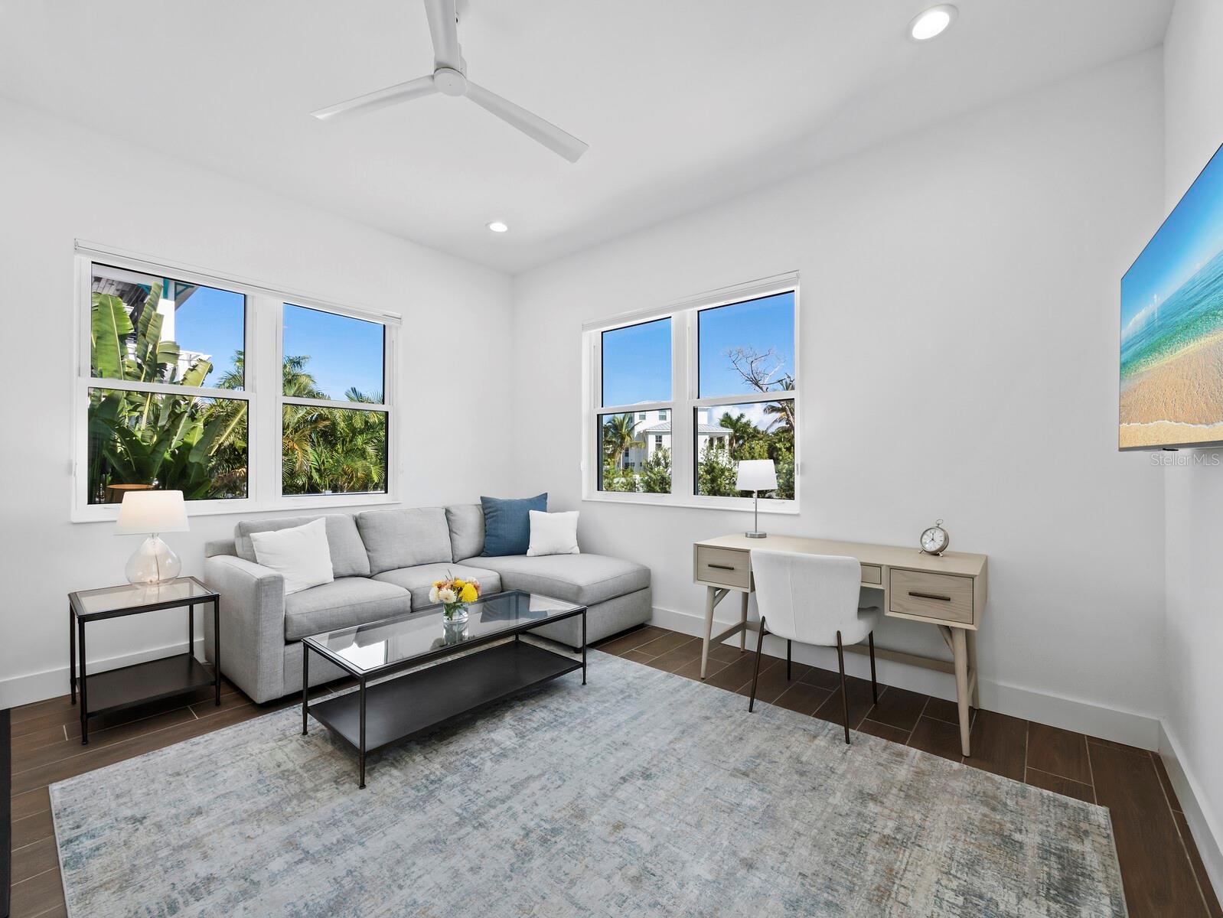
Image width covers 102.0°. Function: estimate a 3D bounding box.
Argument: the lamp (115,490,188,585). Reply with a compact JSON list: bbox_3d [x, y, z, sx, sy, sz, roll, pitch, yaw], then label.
[{"bbox_3d":[-2.502,0.441,2.727,0.310,0.530,0.310,0,-1,41],"label":"lamp"}]

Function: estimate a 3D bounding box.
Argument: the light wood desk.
[{"bbox_3d":[1.192,0.885,2.684,1.330,0.780,0.600,0,-1,39],"label":"light wood desk"}]

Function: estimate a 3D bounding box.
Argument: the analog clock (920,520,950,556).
[{"bbox_3d":[1.646,0.404,2.526,0.065,0.182,0.130,0,-1,-32],"label":"analog clock"}]

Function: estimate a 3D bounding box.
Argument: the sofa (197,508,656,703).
[{"bbox_3d":[-1.109,0.837,3.437,1.650,0.880,2.380,0,-1,41],"label":"sofa"}]

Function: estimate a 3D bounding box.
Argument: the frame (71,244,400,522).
[{"bbox_3d":[-2.320,-0.404,3.366,0.120,1.505,1.800,0,-1,41],"label":"frame"}]

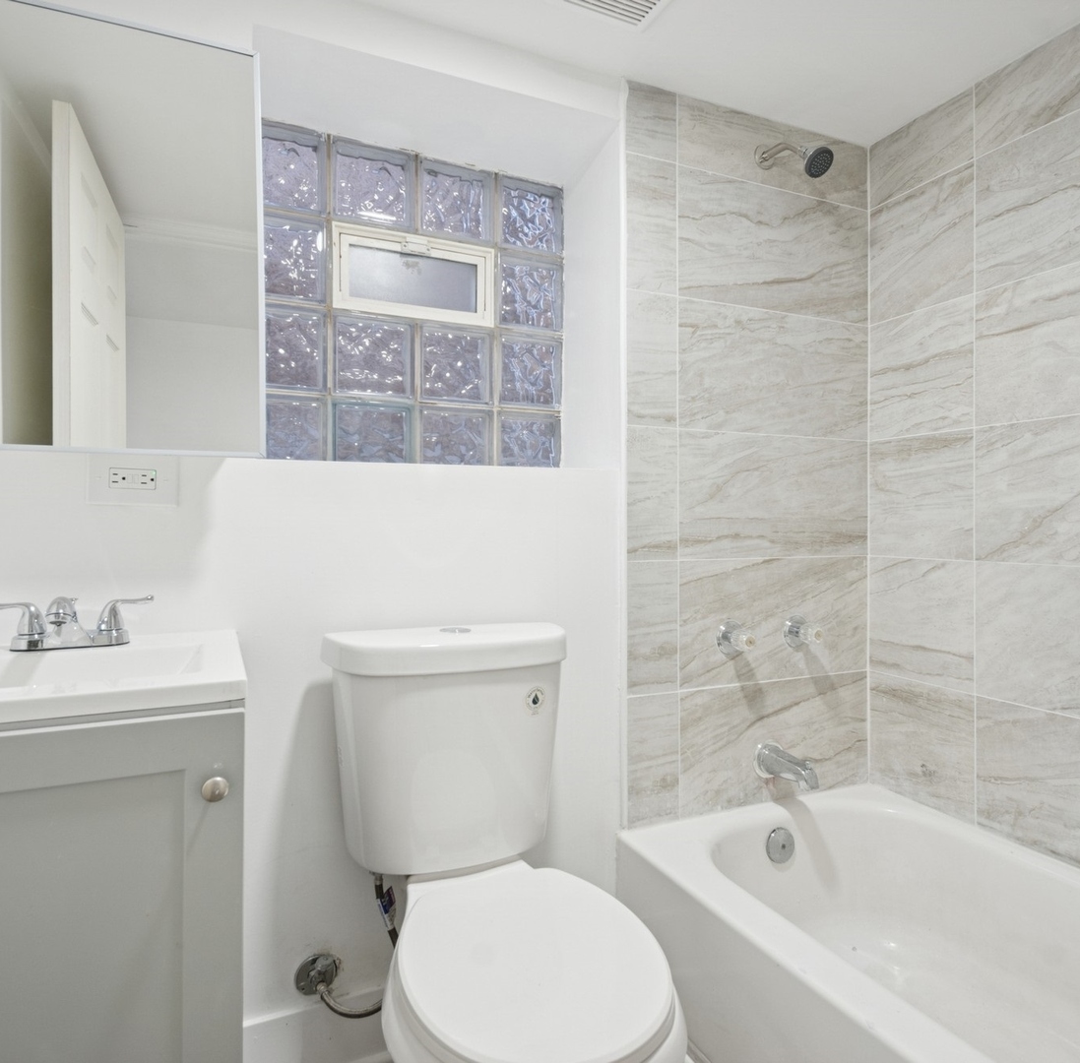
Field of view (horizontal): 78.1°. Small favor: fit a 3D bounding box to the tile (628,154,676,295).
[{"bbox_3d":[0.256,-0.694,1.518,0.134,0.303,0.010,0,1,-22],"label":"tile"}]

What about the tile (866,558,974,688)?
[{"bbox_3d":[0.943,0.220,1.659,0.010,0.303,0.269,0,1,-26],"label":"tile"}]

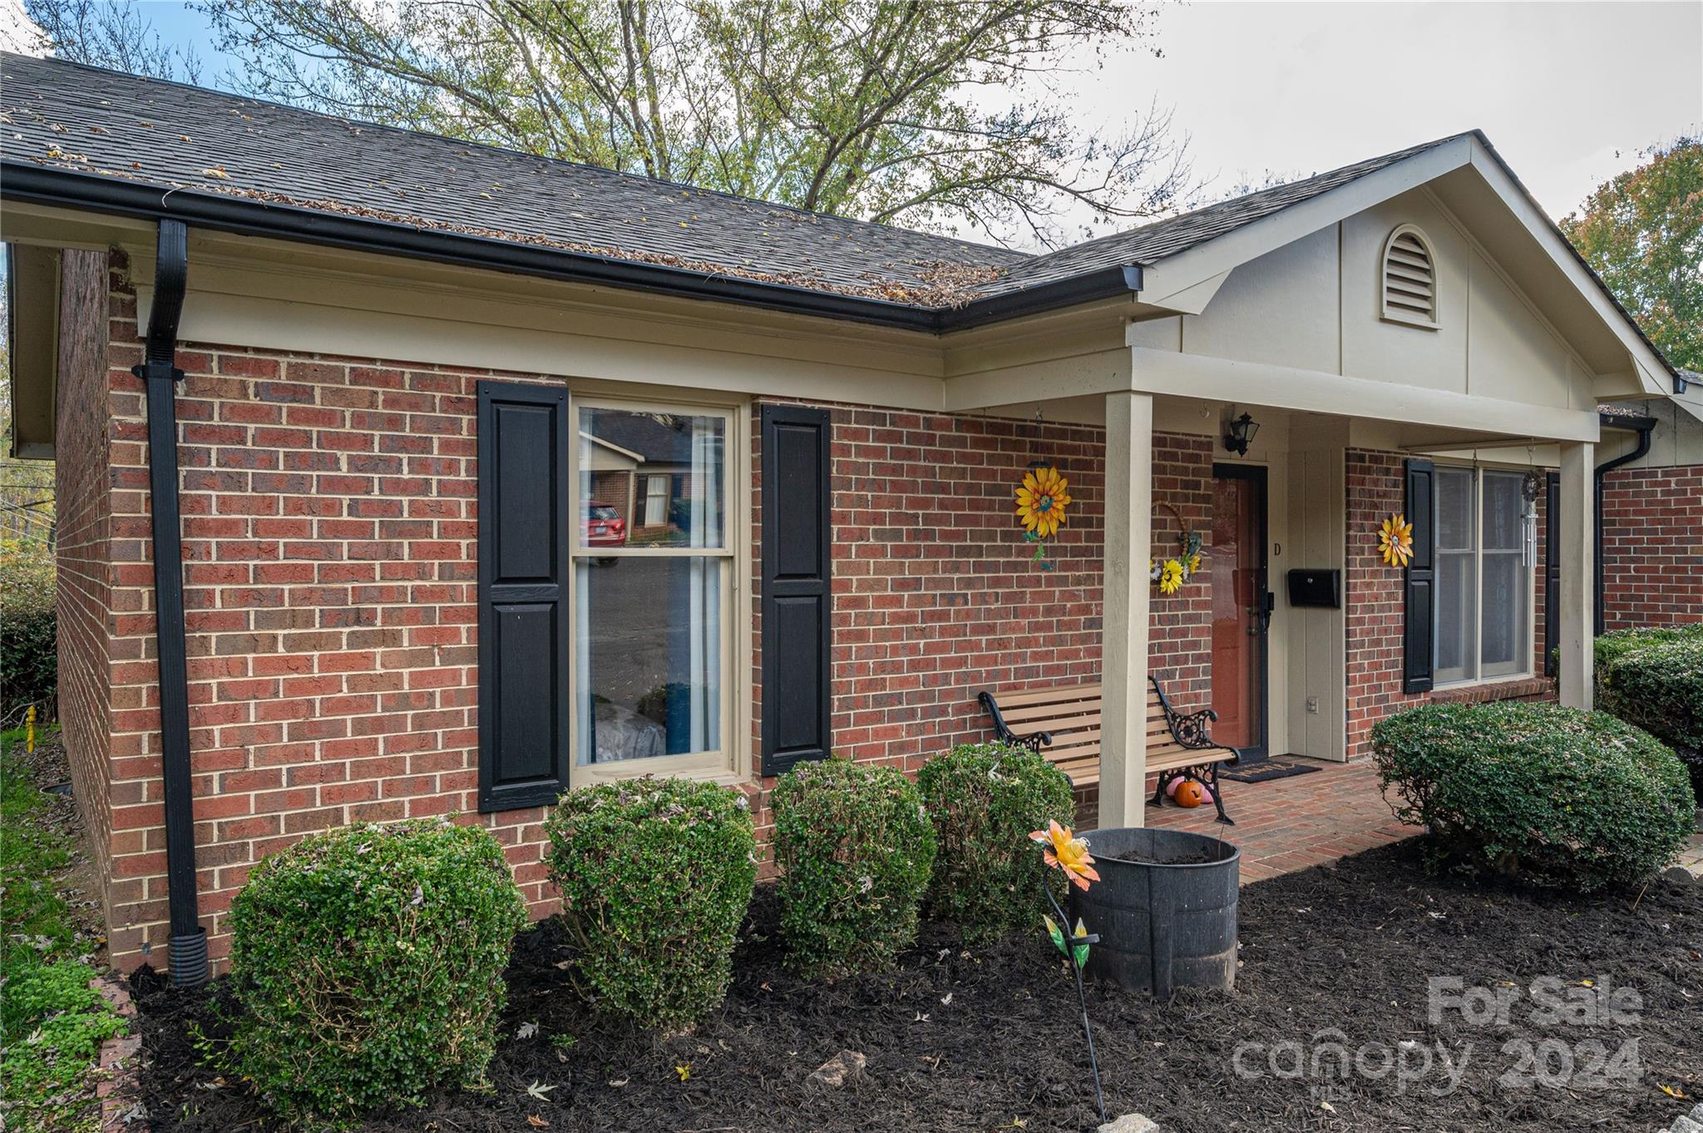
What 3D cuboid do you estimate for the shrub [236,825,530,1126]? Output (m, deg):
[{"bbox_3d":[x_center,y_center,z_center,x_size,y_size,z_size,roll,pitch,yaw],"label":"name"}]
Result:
[{"bbox_3d":[-1.341,1.101,3.110,0.762,0.674,0.747,0,1,-34],"label":"shrub"}]

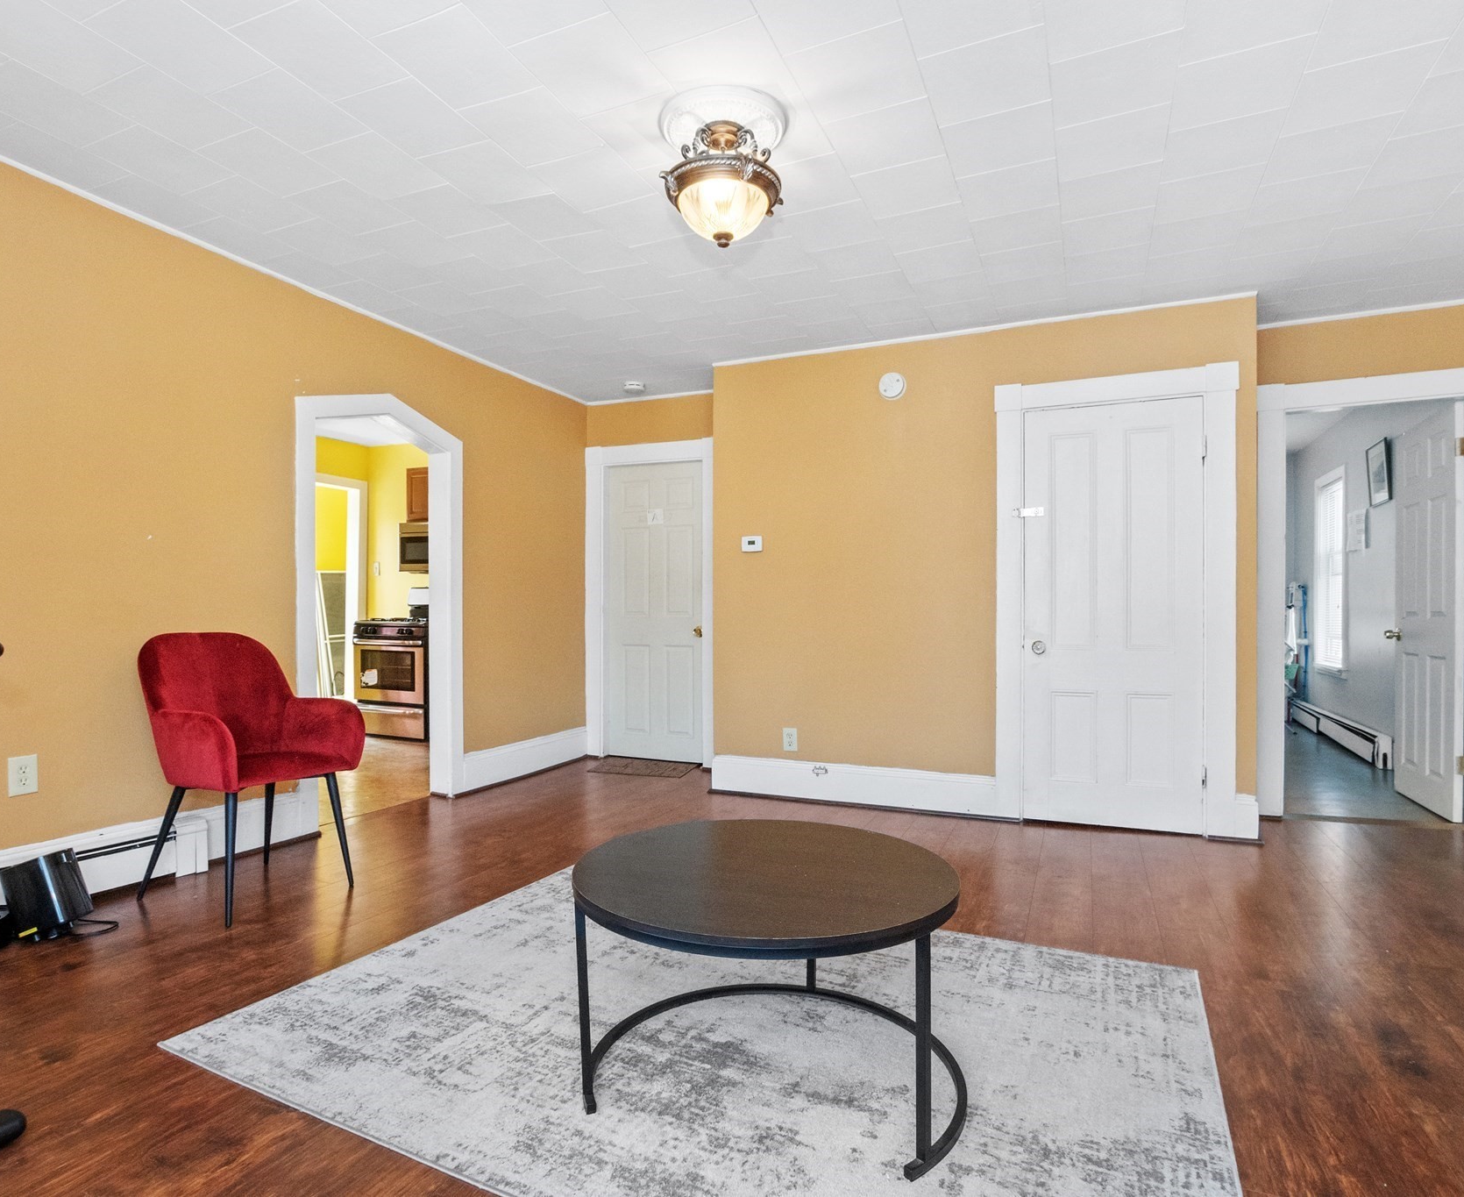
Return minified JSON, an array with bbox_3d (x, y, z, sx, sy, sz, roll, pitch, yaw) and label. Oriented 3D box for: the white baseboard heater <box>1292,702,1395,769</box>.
[{"bbox_3d":[4.691,1.022,5.834,0.075,0.215,2.150,0,-1,24],"label":"white baseboard heater"}]

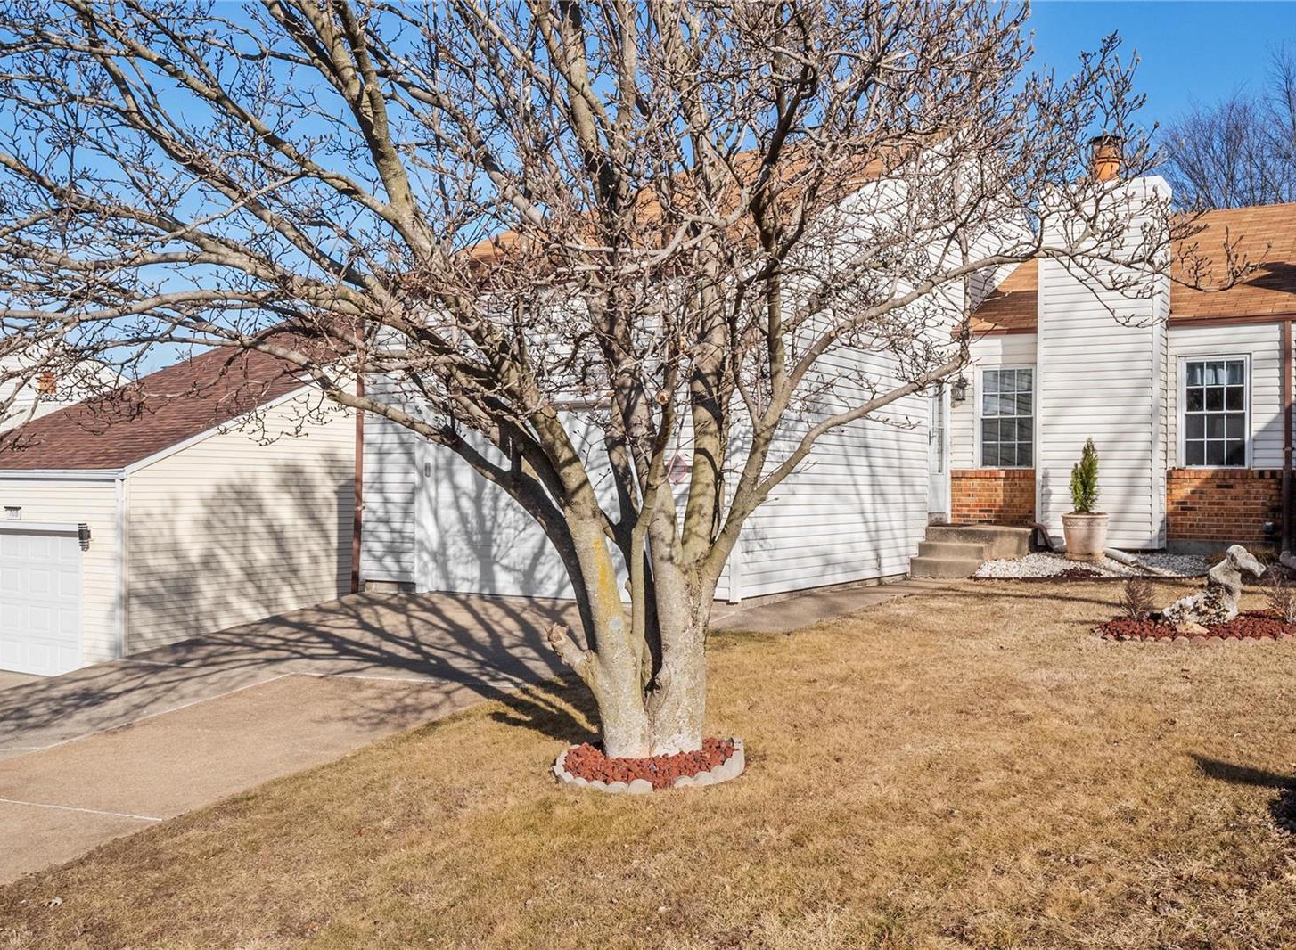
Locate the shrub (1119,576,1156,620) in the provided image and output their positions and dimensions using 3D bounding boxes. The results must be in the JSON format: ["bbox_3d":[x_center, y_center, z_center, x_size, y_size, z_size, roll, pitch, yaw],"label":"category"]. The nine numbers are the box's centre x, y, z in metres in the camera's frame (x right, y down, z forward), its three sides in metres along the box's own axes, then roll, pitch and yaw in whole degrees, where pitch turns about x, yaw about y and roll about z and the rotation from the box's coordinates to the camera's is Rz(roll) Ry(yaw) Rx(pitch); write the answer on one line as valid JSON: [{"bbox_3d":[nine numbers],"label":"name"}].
[{"bbox_3d":[3.980,1.000,9.650,0.310,0.370,0.310,0,-1,24],"label":"shrub"}]

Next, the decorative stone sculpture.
[{"bbox_3d":[4.500,0.880,9.450,0.750,0.650,0.360,0,-1,26],"label":"decorative stone sculpture"}]

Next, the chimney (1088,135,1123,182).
[{"bbox_3d":[5.950,-4.060,15.400,0.440,0.630,0.440,0,-1,32],"label":"chimney"}]

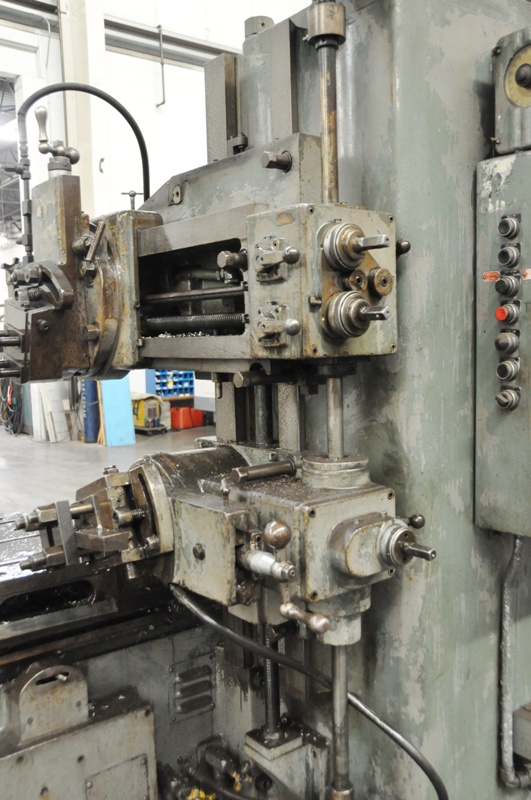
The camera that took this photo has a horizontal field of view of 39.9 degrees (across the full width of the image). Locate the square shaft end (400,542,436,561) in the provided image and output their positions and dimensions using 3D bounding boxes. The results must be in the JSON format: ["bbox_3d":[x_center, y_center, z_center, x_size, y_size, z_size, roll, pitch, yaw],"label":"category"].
[{"bbox_3d":[0.258,0.253,1.219,0.015,0.015,0.049,-22,16,-37],"label":"square shaft end"}]

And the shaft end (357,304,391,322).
[{"bbox_3d":[0.167,-0.132,1.119,0.049,0.015,0.015,4,47,50],"label":"shaft end"}]

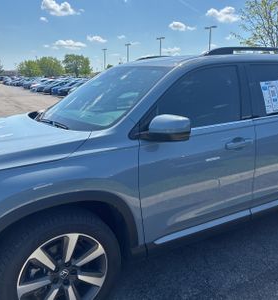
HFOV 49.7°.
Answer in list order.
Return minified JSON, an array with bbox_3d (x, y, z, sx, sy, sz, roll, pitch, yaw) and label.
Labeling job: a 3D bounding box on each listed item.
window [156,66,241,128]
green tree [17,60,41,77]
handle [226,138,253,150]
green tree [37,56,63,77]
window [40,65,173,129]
[{"bbox_3d":[0.422,-0.365,2.078,0.814,0.438,0.070,-8,-1,-29],"label":"window"},{"bbox_3d":[-27.338,-19.017,72.559,6.491,5.535,6.167,-5,15,-19],"label":"green tree"},{"bbox_3d":[0.729,-0.041,2.162,0.273,0.060,0.055,-8,16,-29],"label":"handle"},{"bbox_3d":[-22.096,-19.502,72.441,6.741,6.533,6.404,-4,14,-16],"label":"green tree"},{"bbox_3d":[-0.329,-0.499,2.633,0.943,0.140,1.463,-40,29,-17],"label":"window"}]

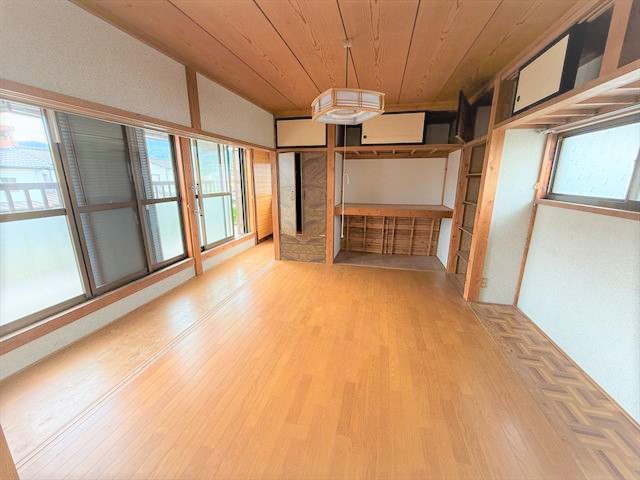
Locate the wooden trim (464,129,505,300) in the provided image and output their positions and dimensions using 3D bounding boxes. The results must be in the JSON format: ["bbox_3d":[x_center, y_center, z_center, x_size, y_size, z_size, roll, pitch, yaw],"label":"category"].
[{"bbox_3d":[1.758,-0.199,2.795,0.111,1.833,0.119,3,14,12],"label":"wooden trim"}]

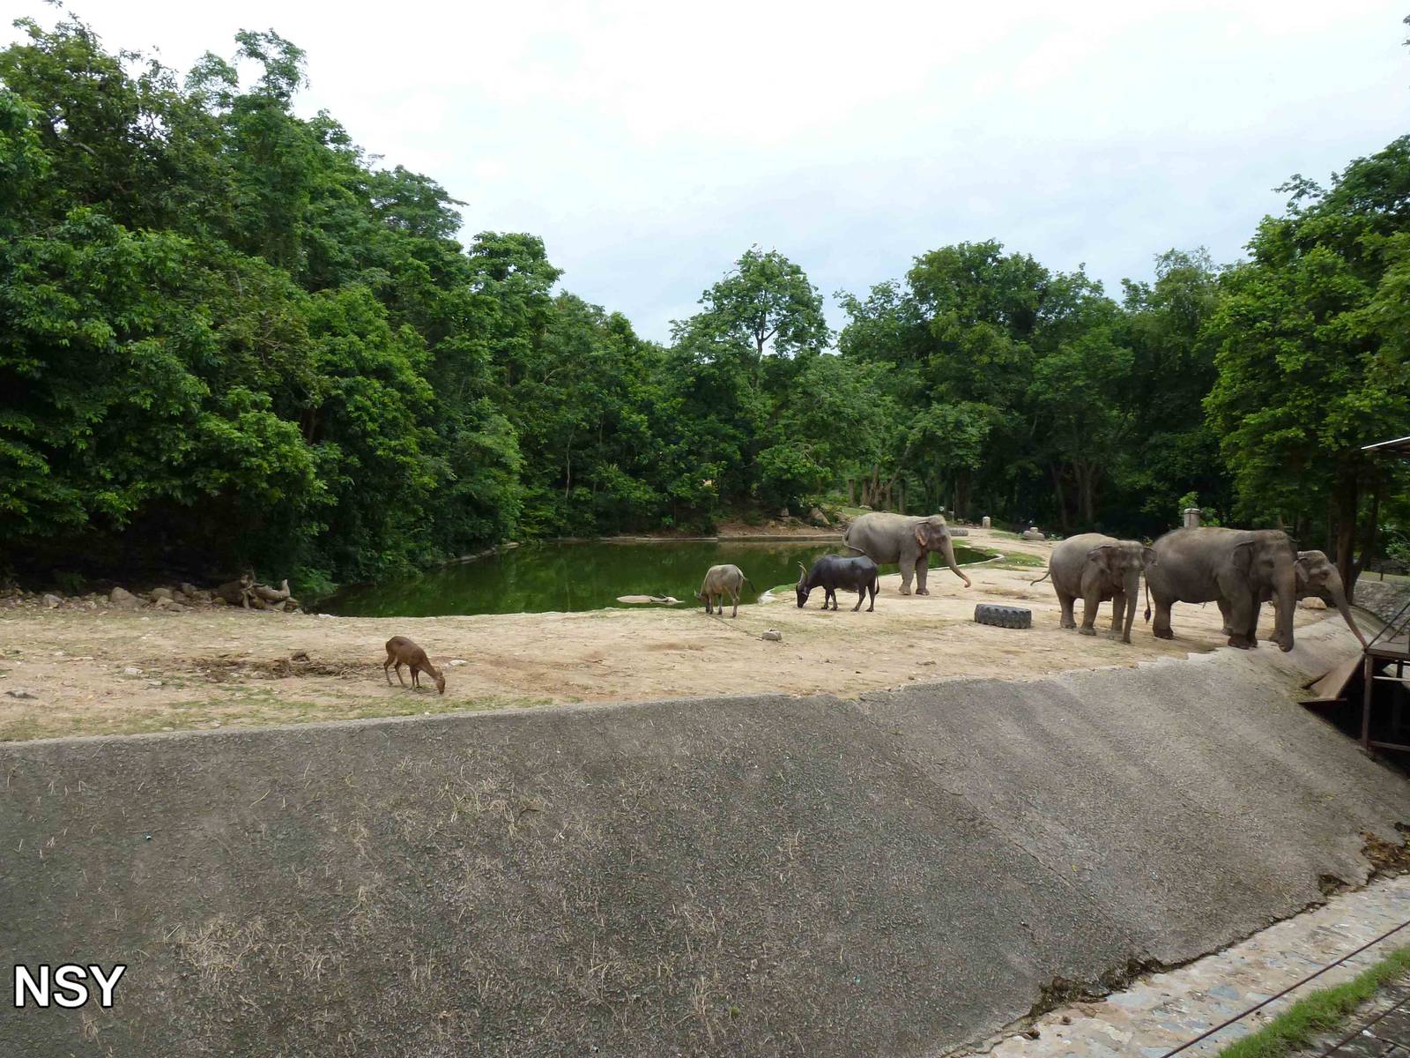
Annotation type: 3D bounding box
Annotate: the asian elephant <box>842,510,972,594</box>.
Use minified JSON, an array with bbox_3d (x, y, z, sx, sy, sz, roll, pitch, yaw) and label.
[{"bbox_3d":[5.881,0.725,28.600,3.950,2.420,1.350,2,3,26],"label":"asian elephant"}]

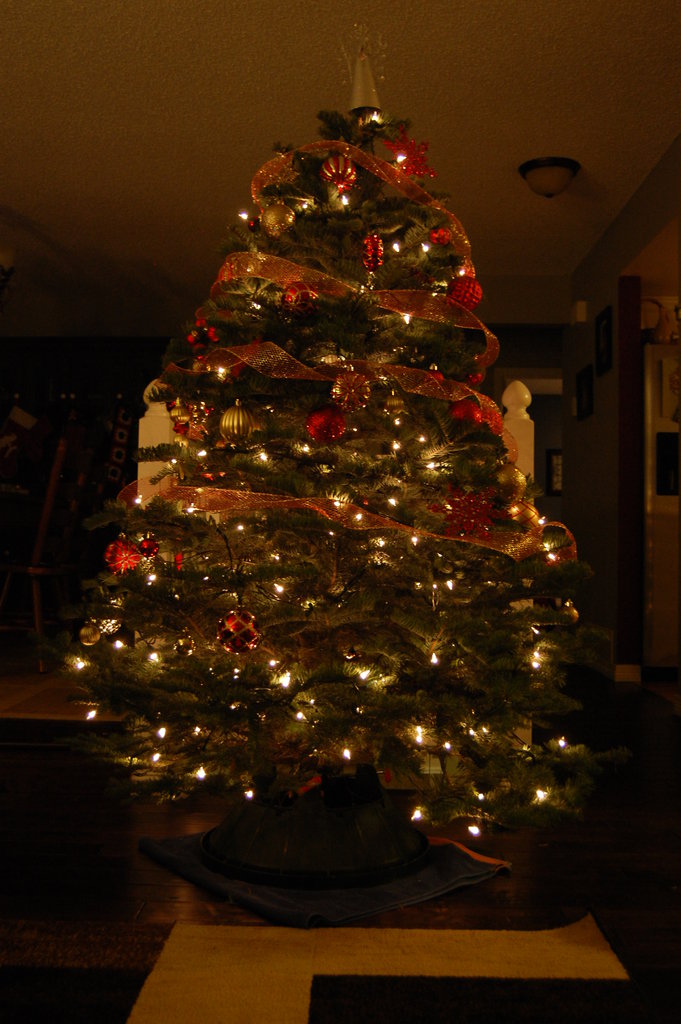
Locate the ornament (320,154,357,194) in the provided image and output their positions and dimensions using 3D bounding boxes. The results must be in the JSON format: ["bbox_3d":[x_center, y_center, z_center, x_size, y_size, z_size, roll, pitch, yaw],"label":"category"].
[{"bbox_3d":[-0.004,-0.722,2.190,0.077,0.085,0.077,1,-2,1],"label":"ornament"}]

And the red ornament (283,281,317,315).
[{"bbox_3d":[-0.084,-0.444,2.120,0.072,0.073,0.072,1,-2,1],"label":"red ornament"}]

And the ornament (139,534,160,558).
[{"bbox_3d":[-0.394,0.071,2.110,0.041,0.049,0.041,1,-2,0],"label":"ornament"}]

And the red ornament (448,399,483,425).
[{"bbox_3d":[0.257,-0.201,2.100,0.073,0.073,0.073,1,-2,1],"label":"red ornament"}]

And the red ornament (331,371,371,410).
[{"bbox_3d":[0.020,-0.248,2.090,0.081,0.082,0.076,1,-2,0],"label":"red ornament"}]

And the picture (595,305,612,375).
[{"bbox_3d":[1.442,-0.935,5.610,0.025,0.340,0.300,1,-2,2],"label":"picture"}]

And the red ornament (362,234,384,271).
[{"bbox_3d":[0.068,-0.534,2.110,0.043,0.079,0.043,1,-2,1],"label":"red ornament"}]

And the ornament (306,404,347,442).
[{"bbox_3d":[-0.029,-0.170,1.980,0.076,0.073,0.076,1,-2,1],"label":"ornament"}]

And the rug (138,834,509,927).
[{"bbox_3d":[-0.050,0.738,2.226,0.545,0.032,0.626,3,-3,-39],"label":"rug"}]

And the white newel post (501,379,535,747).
[{"bbox_3d":[0.512,0.200,2.973,0.091,1.170,0.091,1,-2,1],"label":"white newel post"}]

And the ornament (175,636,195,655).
[{"bbox_3d":[-0.296,0.253,1.939,0.038,0.038,0.038,1,-2,1],"label":"ornament"}]

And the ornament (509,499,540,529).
[{"bbox_3d":[0.423,0.008,2.360,0.078,0.078,0.078,1,-2,0],"label":"ornament"}]

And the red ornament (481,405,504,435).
[{"bbox_3d":[0.315,-0.192,2.121,0.051,0.062,0.052,1,-2,1],"label":"red ornament"}]

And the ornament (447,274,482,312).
[{"bbox_3d":[0.268,-0.472,2.200,0.077,0.079,0.077,1,-2,1],"label":"ornament"}]

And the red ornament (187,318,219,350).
[{"bbox_3d":[-0.298,-0.384,2.212,0.069,0.069,0.065,1,-2,1],"label":"red ornament"}]

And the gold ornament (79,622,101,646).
[{"bbox_3d":[-0.525,0.256,2.140,0.044,0.050,0.044,1,-2,0],"label":"gold ornament"}]

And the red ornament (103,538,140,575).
[{"bbox_3d":[-0.452,0.091,2.120,0.076,0.077,0.076,1,-2,1],"label":"red ornament"}]

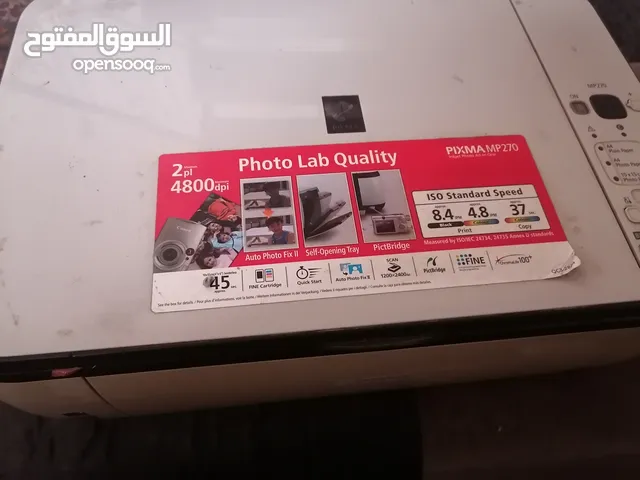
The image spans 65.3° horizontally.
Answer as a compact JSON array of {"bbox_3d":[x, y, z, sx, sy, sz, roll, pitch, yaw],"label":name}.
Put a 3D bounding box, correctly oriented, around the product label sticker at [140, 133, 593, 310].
[{"bbox_3d":[0.025,-0.017,0.297,0.240,0.004,0.105,-4,61,-6],"label":"product label sticker"}]

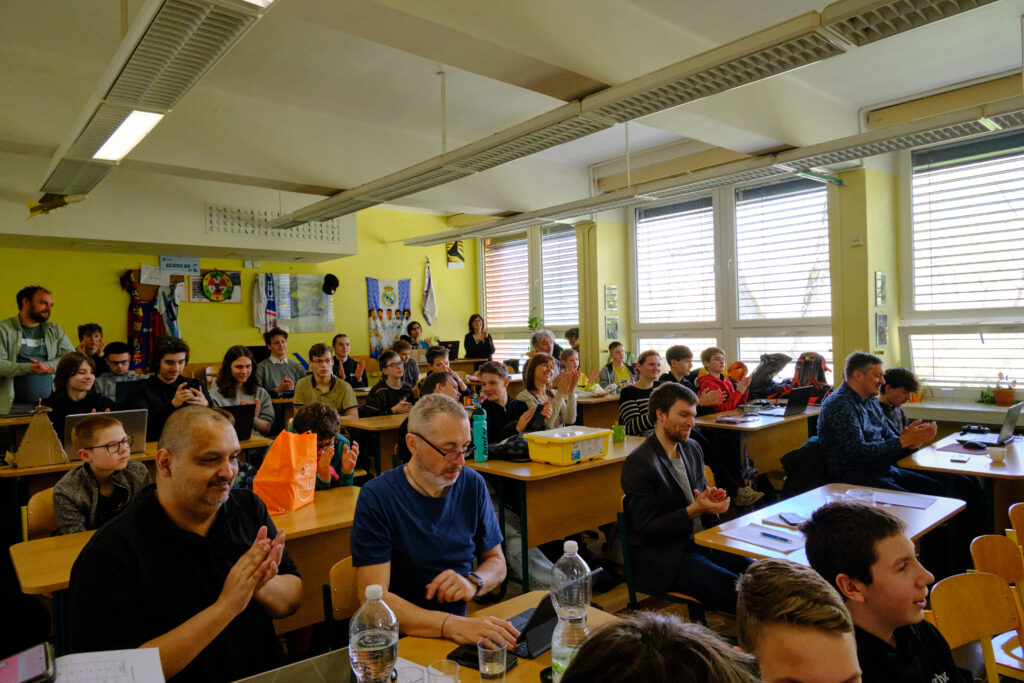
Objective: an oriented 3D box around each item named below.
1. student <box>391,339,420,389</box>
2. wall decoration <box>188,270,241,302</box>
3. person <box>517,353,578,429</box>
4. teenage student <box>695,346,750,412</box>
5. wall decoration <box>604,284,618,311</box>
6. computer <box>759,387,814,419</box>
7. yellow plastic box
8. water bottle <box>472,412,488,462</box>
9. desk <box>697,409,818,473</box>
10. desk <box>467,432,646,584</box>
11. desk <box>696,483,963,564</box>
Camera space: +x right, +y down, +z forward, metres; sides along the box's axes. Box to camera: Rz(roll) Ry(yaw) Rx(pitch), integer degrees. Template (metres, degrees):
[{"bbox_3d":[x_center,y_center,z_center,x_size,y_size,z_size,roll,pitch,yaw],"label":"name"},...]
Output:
[{"bbox_3d":[-1.067,0.580,7.012,0.460,1.230,0.700,-2,0,-42],"label":"student"},{"bbox_3d":[-3.413,-0.631,7.553,0.600,0.390,0.050,-2,0,-42],"label":"wall decoration"},{"bbox_3d":[0.320,0.737,4.453,0.660,1.300,0.460,-2,0,40],"label":"person"},{"bbox_3d":[1.732,0.684,5.449,0.720,1.270,0.500,-1,1,40],"label":"teenage student"},{"bbox_3d":[1.237,-0.536,8.046,0.220,0.300,0.020,-2,1,-41],"label":"wall decoration"},{"bbox_3d":[2.142,0.459,5.146,0.320,0.216,0.340,-1,1,44],"label":"computer"},{"bbox_3d":[0.316,0.569,3.617,0.430,0.140,0.320,-2,0,-42],"label":"yellow plastic box"},{"bbox_3d":[-0.171,0.503,3.538,0.077,0.286,0.077,-2,1,0],"label":"water bottle"},{"bbox_3d":[1.891,0.971,5.073,1.280,0.760,0.610,-2,0,-42],"label":"desk"},{"bbox_3d":[0.393,1.004,3.704,1.290,0.750,0.590,-2,1,-41],"label":"desk"},{"bbox_3d":[1.401,1.125,2.753,1.280,0.760,0.610,-2,0,-42],"label":"desk"}]

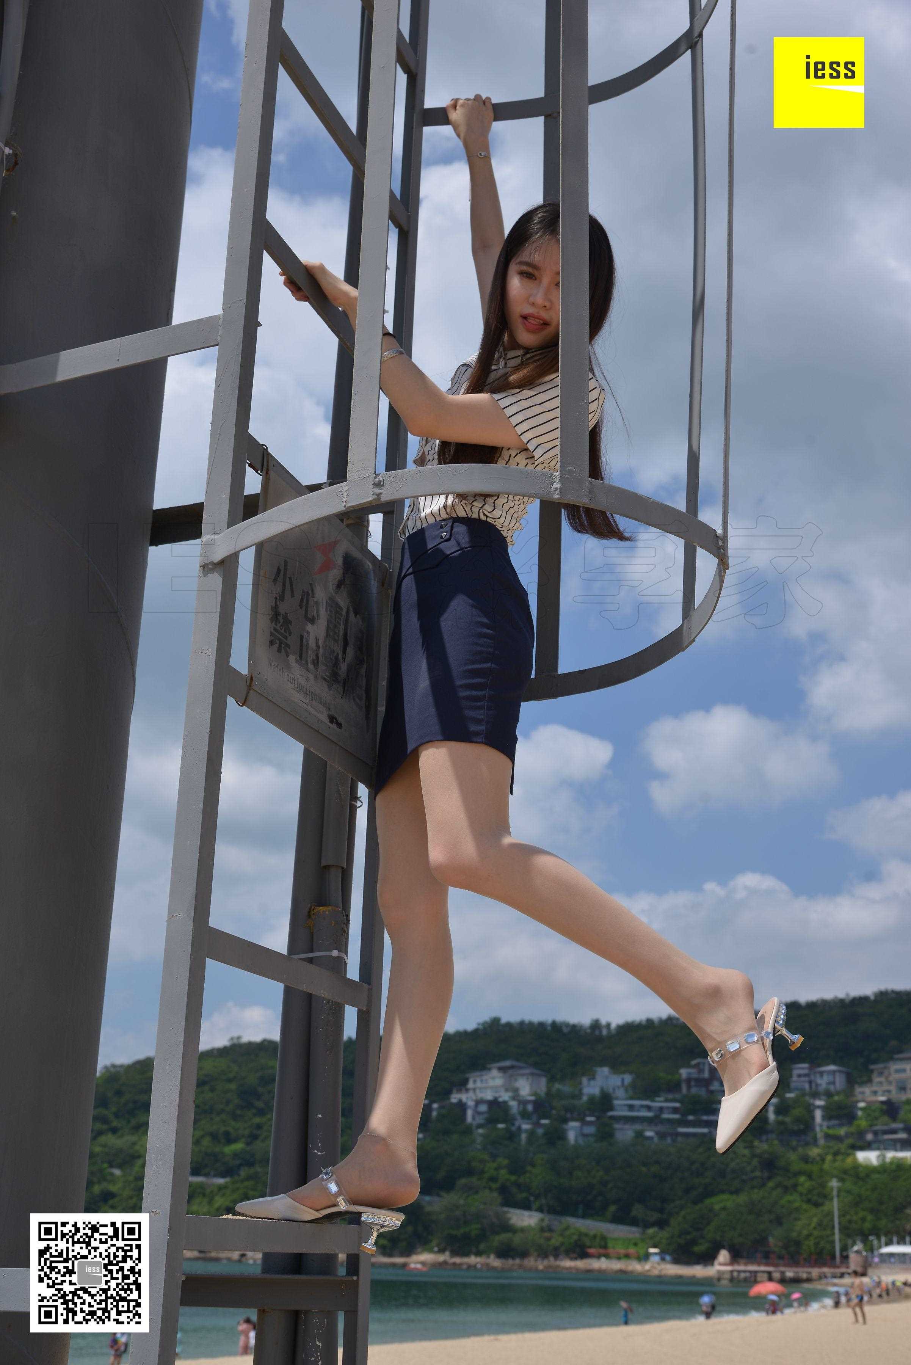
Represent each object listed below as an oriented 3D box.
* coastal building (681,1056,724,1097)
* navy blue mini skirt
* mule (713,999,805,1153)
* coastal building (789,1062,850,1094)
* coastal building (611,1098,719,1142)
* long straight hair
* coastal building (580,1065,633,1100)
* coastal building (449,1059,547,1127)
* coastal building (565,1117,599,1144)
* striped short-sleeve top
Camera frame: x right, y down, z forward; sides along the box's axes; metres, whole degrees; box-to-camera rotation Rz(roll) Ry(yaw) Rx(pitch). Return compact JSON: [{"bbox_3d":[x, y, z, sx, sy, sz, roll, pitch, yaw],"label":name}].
[{"bbox_3d":[70.450,111.770,471.850,12.400,10.060,11.000,-4,-20,18],"label":"coastal building"},{"bbox_3d":[-0.001,-0.049,2.500,0.230,0.400,0.320,9,-20,-16],"label":"navy blue mini skirt"},{"bbox_3d":[0.379,0.504,2.186,0.090,0.237,0.080,44,-36,4],"label":"mule"},{"bbox_3d":[101.650,110.640,466.400,13.330,7.640,11.000,-10,-22,31],"label":"coastal building"},{"bbox_3d":[56.390,118.670,451.260,26.830,10.630,12.000,-4,-20,16],"label":"coastal building"},{"bbox_3d":[0.127,-0.497,2.640,0.300,0.560,0.250,-4,-20,17],"label":"long straight hair"},{"bbox_3d":[43.120,113.790,474.650,12.720,8.770,10.000,-5,-20,18],"label":"coastal building"},{"bbox_3d":[12.180,117.100,475.650,24.290,17.160,15.000,-4,-20,18],"label":"coastal building"},{"bbox_3d":[34.330,121.660,452.680,8.170,6.600,8.000,-2,-19,12],"label":"coastal building"},{"bbox_3d":[0.074,-0.373,2.610,0.250,0.380,0.370,21,-21,-28],"label":"striped short-sleeve top"}]

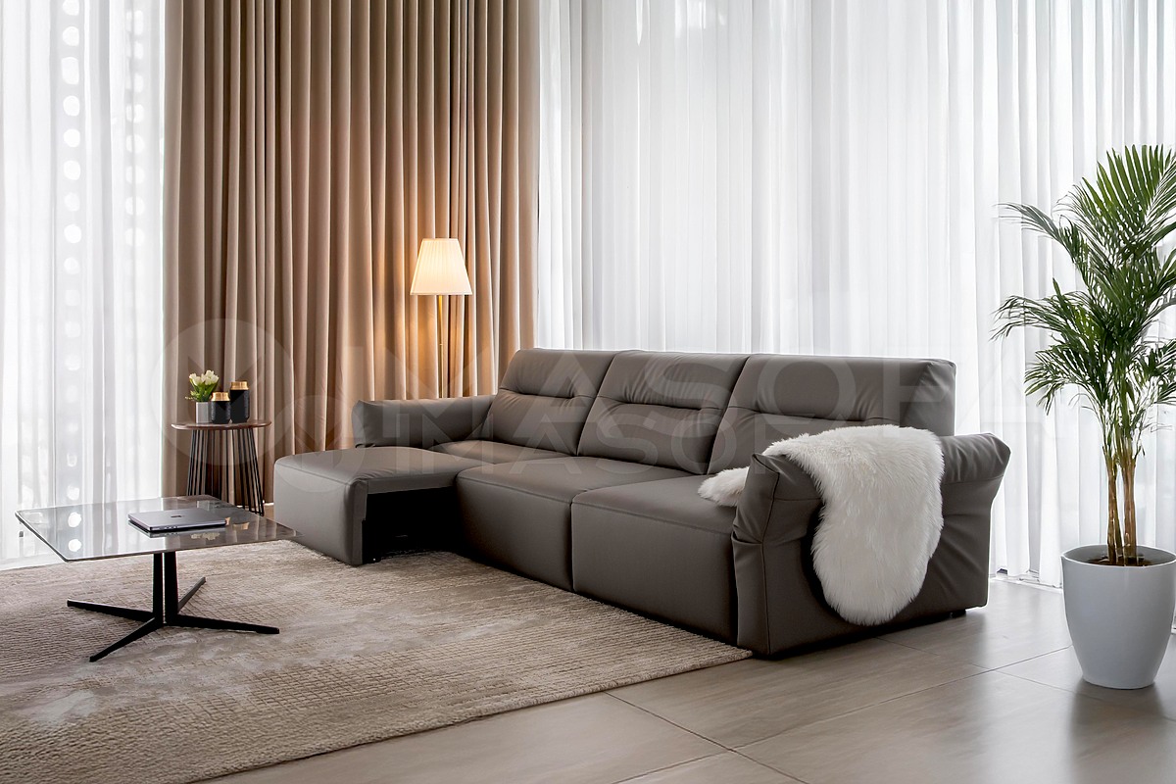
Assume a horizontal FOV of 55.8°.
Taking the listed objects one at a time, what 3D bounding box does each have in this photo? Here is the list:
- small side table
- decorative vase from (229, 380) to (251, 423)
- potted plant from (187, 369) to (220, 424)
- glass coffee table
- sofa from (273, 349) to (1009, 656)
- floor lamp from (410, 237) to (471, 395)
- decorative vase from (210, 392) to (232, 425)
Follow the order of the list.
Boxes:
[{"bbox_3d":[-2.069,0.438,6.287,0.541,0.526,0.541,-2,4,-35],"label":"small side table"},{"bbox_3d":[-1.972,0.058,6.304,0.106,0.235,0.106,-2,4,-35],"label":"decorative vase"},{"bbox_3d":[-2.186,0.025,6.304,0.170,0.300,0.165,-2,4,-35],"label":"potted plant"},{"bbox_3d":[-1.581,0.645,4.023,0.711,0.350,1.154,-2,4,-35],"label":"glass coffee table"},{"bbox_3d":[-0.092,0.302,4.905,1.669,0.942,3.409,-2,4,-35],"label":"sofa"},{"bbox_3d":[-0.905,-0.131,6.860,0.384,1.604,0.384,-2,4,-35],"label":"floor lamp"},{"bbox_3d":[-2.056,0.093,6.221,0.105,0.173,0.105,-2,4,-35],"label":"decorative vase"}]

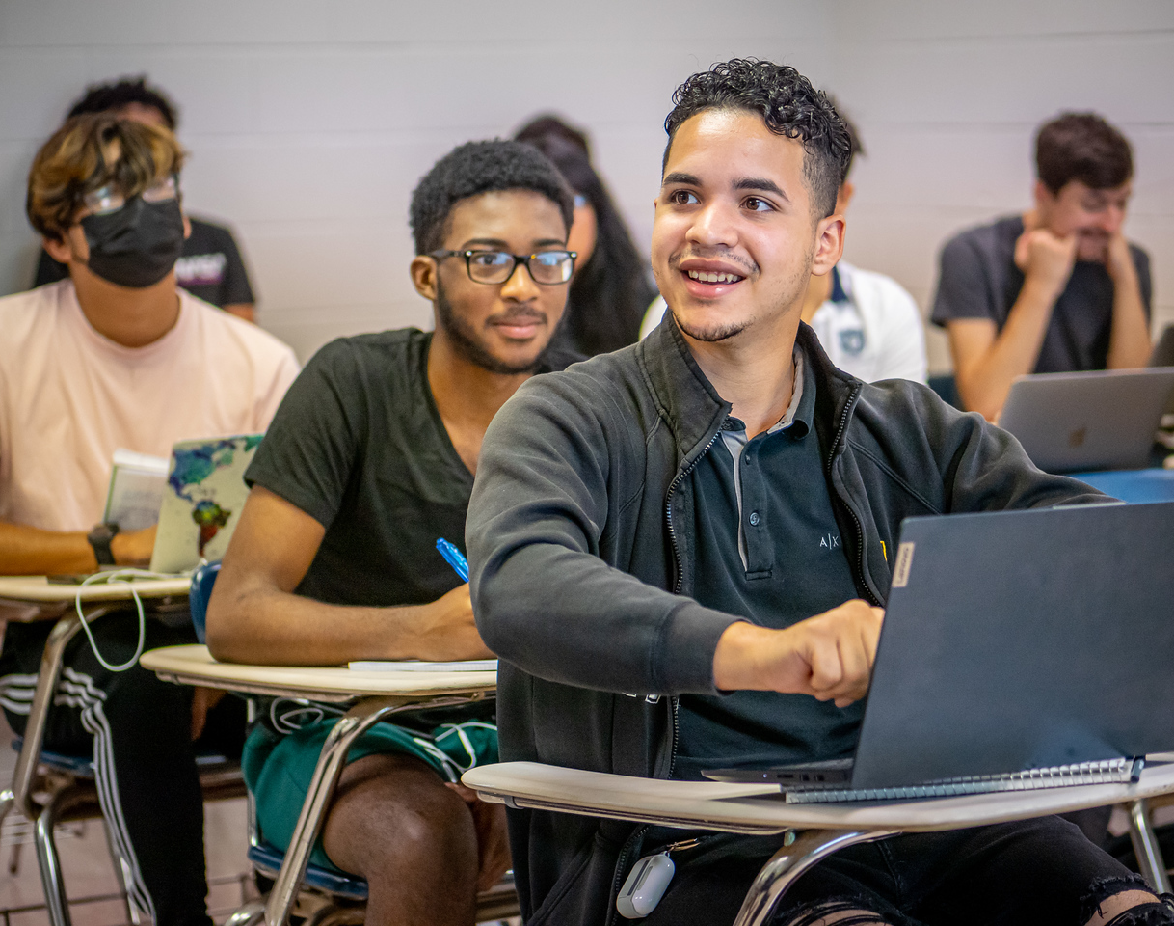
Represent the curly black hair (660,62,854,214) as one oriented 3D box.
[{"bbox_3d":[0.155,-0.277,2.770,0.170,0.180,0.210,6,1,20],"label":"curly black hair"}]

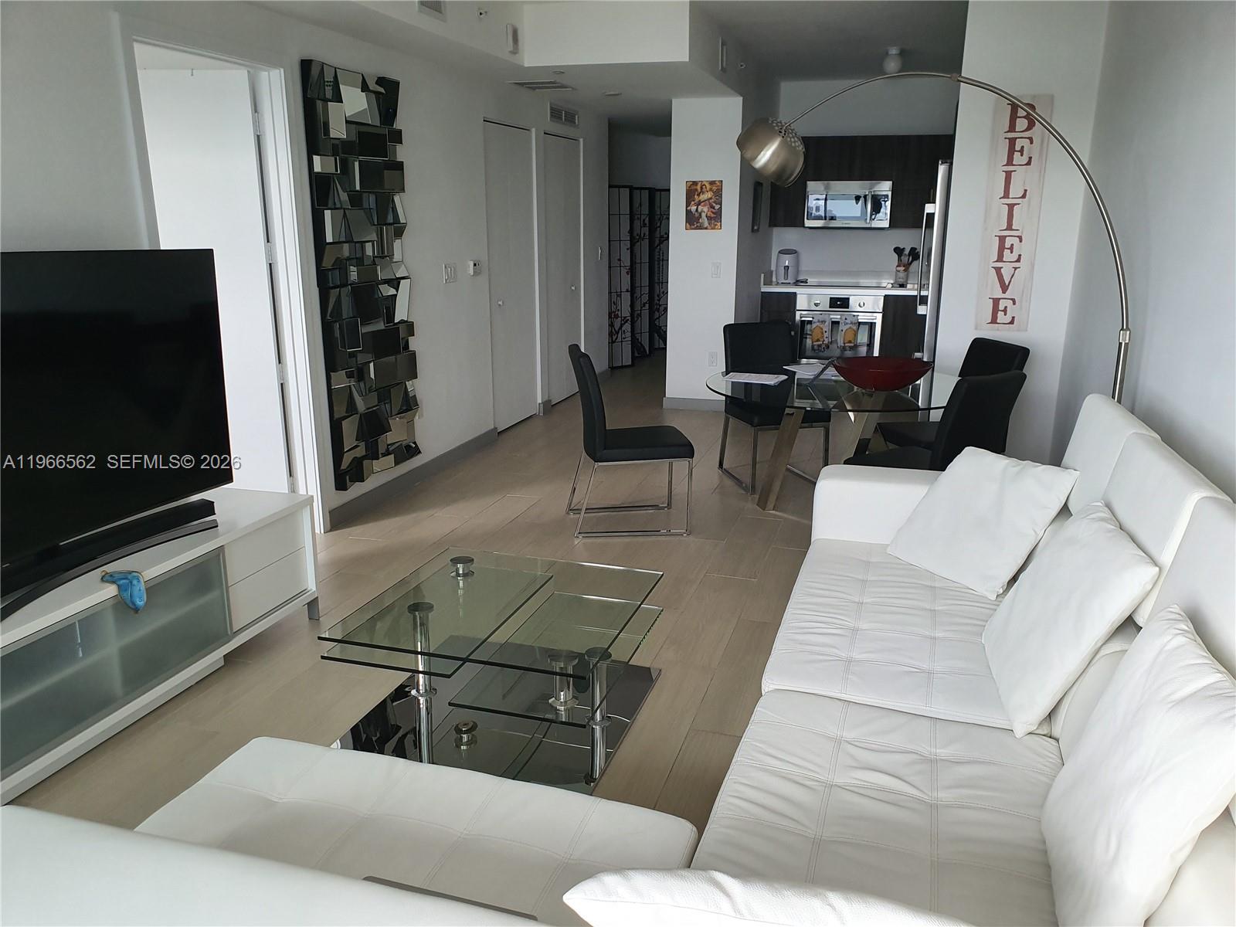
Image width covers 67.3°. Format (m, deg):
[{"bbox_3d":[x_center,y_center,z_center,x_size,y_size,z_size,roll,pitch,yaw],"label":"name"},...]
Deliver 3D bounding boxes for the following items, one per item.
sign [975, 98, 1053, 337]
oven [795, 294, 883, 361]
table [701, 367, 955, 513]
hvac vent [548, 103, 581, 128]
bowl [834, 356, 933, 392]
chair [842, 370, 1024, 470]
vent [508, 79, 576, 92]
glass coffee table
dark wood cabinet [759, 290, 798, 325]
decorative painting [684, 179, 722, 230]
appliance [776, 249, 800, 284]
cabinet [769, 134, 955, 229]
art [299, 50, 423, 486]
[{"bbox_3d":[2.173,-1.355,5.107,0.281,1.246,0.024,5,16,16],"label":"sign"},{"bbox_3d":[2.061,-1.262,8.616,0.762,0.660,0.550,5,16,16],"label":"oven"},{"bbox_3d":[1.118,-0.045,4.815,1.330,0.750,1.330,5,16,16],"label":"table"},{"bbox_3d":[-0.418,-2.815,7.527,0.025,0.150,0.730,5,16,16],"label":"hvac vent"},{"bbox_3d":[1.309,-0.434,4.595,0.475,0.118,0.475,5,16,16],"label":"bowl"},{"bbox_3d":[1.438,0.008,4.271,0.440,0.940,0.600,-11,19,-36],"label":"chair"},{"bbox_3d":[-0.513,-2.597,6.413,0.360,0.025,0.510,5,16,16],"label":"vent"},{"bbox_3d":[-0.359,0.630,3.060,0.850,0.375,0.840,5,16,16],"label":"glass coffee table"},{"bbox_3d":[1.546,-1.219,8.809,0.320,0.870,0.600,5,16,16],"label":"dark wood cabinet"},{"bbox_3d":[0.672,-2.023,7.278,0.295,0.370,0.025,5,16,16],"label":"decorative painting"},{"bbox_3d":[1.603,-1.841,8.728,0.215,0.302,0.260,5,16,16],"label":"appliance"},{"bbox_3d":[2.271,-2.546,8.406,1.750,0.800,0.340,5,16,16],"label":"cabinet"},{"bbox_3d":[-1.312,-0.959,4.907,0.080,2.080,0.770,5,16,16],"label":"art"}]

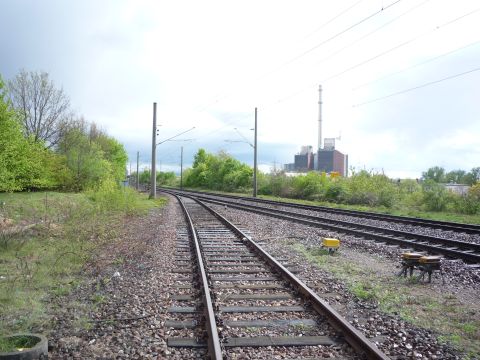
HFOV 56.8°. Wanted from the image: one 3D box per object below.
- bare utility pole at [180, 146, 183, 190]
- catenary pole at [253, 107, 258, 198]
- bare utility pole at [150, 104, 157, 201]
[{"bbox_3d":[-12.958,-2.544,98.964,0.360,9.862,0.360,1,0,-18],"label":"bare utility pole"},{"bbox_3d":[1.653,-2.944,47.464,0.360,9.849,0.360,1,0,-15],"label":"catenary pole"},{"bbox_3d":[-8.798,-3.002,45.264,0.460,9.822,0.460,1,0,-15],"label":"bare utility pole"}]

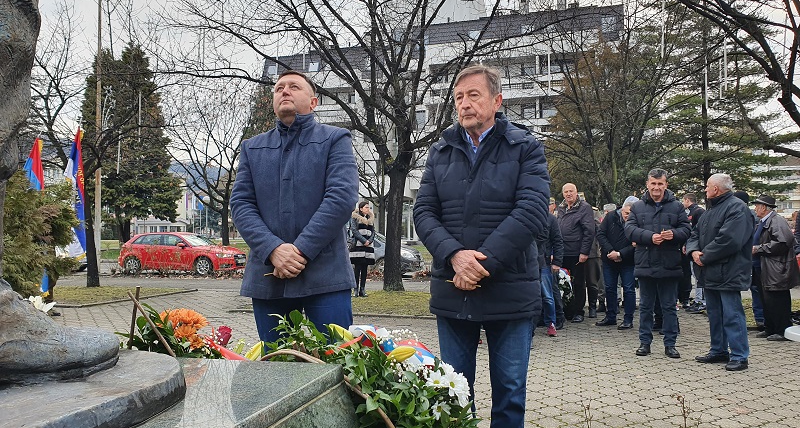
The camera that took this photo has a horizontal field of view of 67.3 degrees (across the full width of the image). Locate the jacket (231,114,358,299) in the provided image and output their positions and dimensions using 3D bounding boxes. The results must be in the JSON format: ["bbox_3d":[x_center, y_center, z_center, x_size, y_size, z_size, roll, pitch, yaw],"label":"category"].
[{"bbox_3d":[-0.463,-0.035,2.630,0.570,0.820,0.370,0,-2,8],"label":"jacket"}]

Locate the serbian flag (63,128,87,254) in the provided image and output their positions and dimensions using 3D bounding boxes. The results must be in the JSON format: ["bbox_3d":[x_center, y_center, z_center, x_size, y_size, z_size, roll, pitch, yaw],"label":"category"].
[{"bbox_3d":[-4.400,-0.280,8.100,0.420,1.750,0.300,1,-2,-20],"label":"serbian flag"}]

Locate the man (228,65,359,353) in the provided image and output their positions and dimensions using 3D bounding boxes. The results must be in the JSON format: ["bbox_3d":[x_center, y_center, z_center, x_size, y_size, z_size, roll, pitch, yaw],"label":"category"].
[{"bbox_3d":[-0.465,0.265,2.660,0.580,1.800,0.400,0,-2,8],"label":"man"}]

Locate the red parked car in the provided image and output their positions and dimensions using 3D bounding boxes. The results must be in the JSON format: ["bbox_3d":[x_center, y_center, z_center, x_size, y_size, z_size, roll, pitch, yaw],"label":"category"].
[{"bbox_3d":[-7.480,1.360,20.750,4.250,1.420,1.790,0,-2,10],"label":"red parked car"}]

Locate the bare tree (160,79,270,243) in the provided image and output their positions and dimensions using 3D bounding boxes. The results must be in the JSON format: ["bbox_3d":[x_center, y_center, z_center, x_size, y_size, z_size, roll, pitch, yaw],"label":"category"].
[{"bbox_3d":[-8.550,-2.100,28.000,5.200,8.600,5.000,0,-2,0],"label":"bare tree"}]

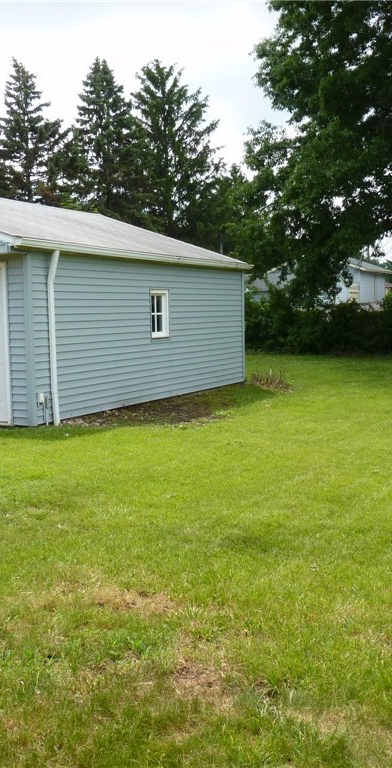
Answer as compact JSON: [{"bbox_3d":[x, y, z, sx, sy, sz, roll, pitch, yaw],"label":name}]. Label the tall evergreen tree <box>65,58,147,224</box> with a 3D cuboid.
[{"bbox_3d":[-4.069,-8.159,36.283,4.500,12.940,4.500,2,6,27],"label":"tall evergreen tree"}]

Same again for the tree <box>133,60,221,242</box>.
[{"bbox_3d":[-0.887,-7.897,35.278,4.800,12.483,4.800,2,6,27],"label":"tree"}]

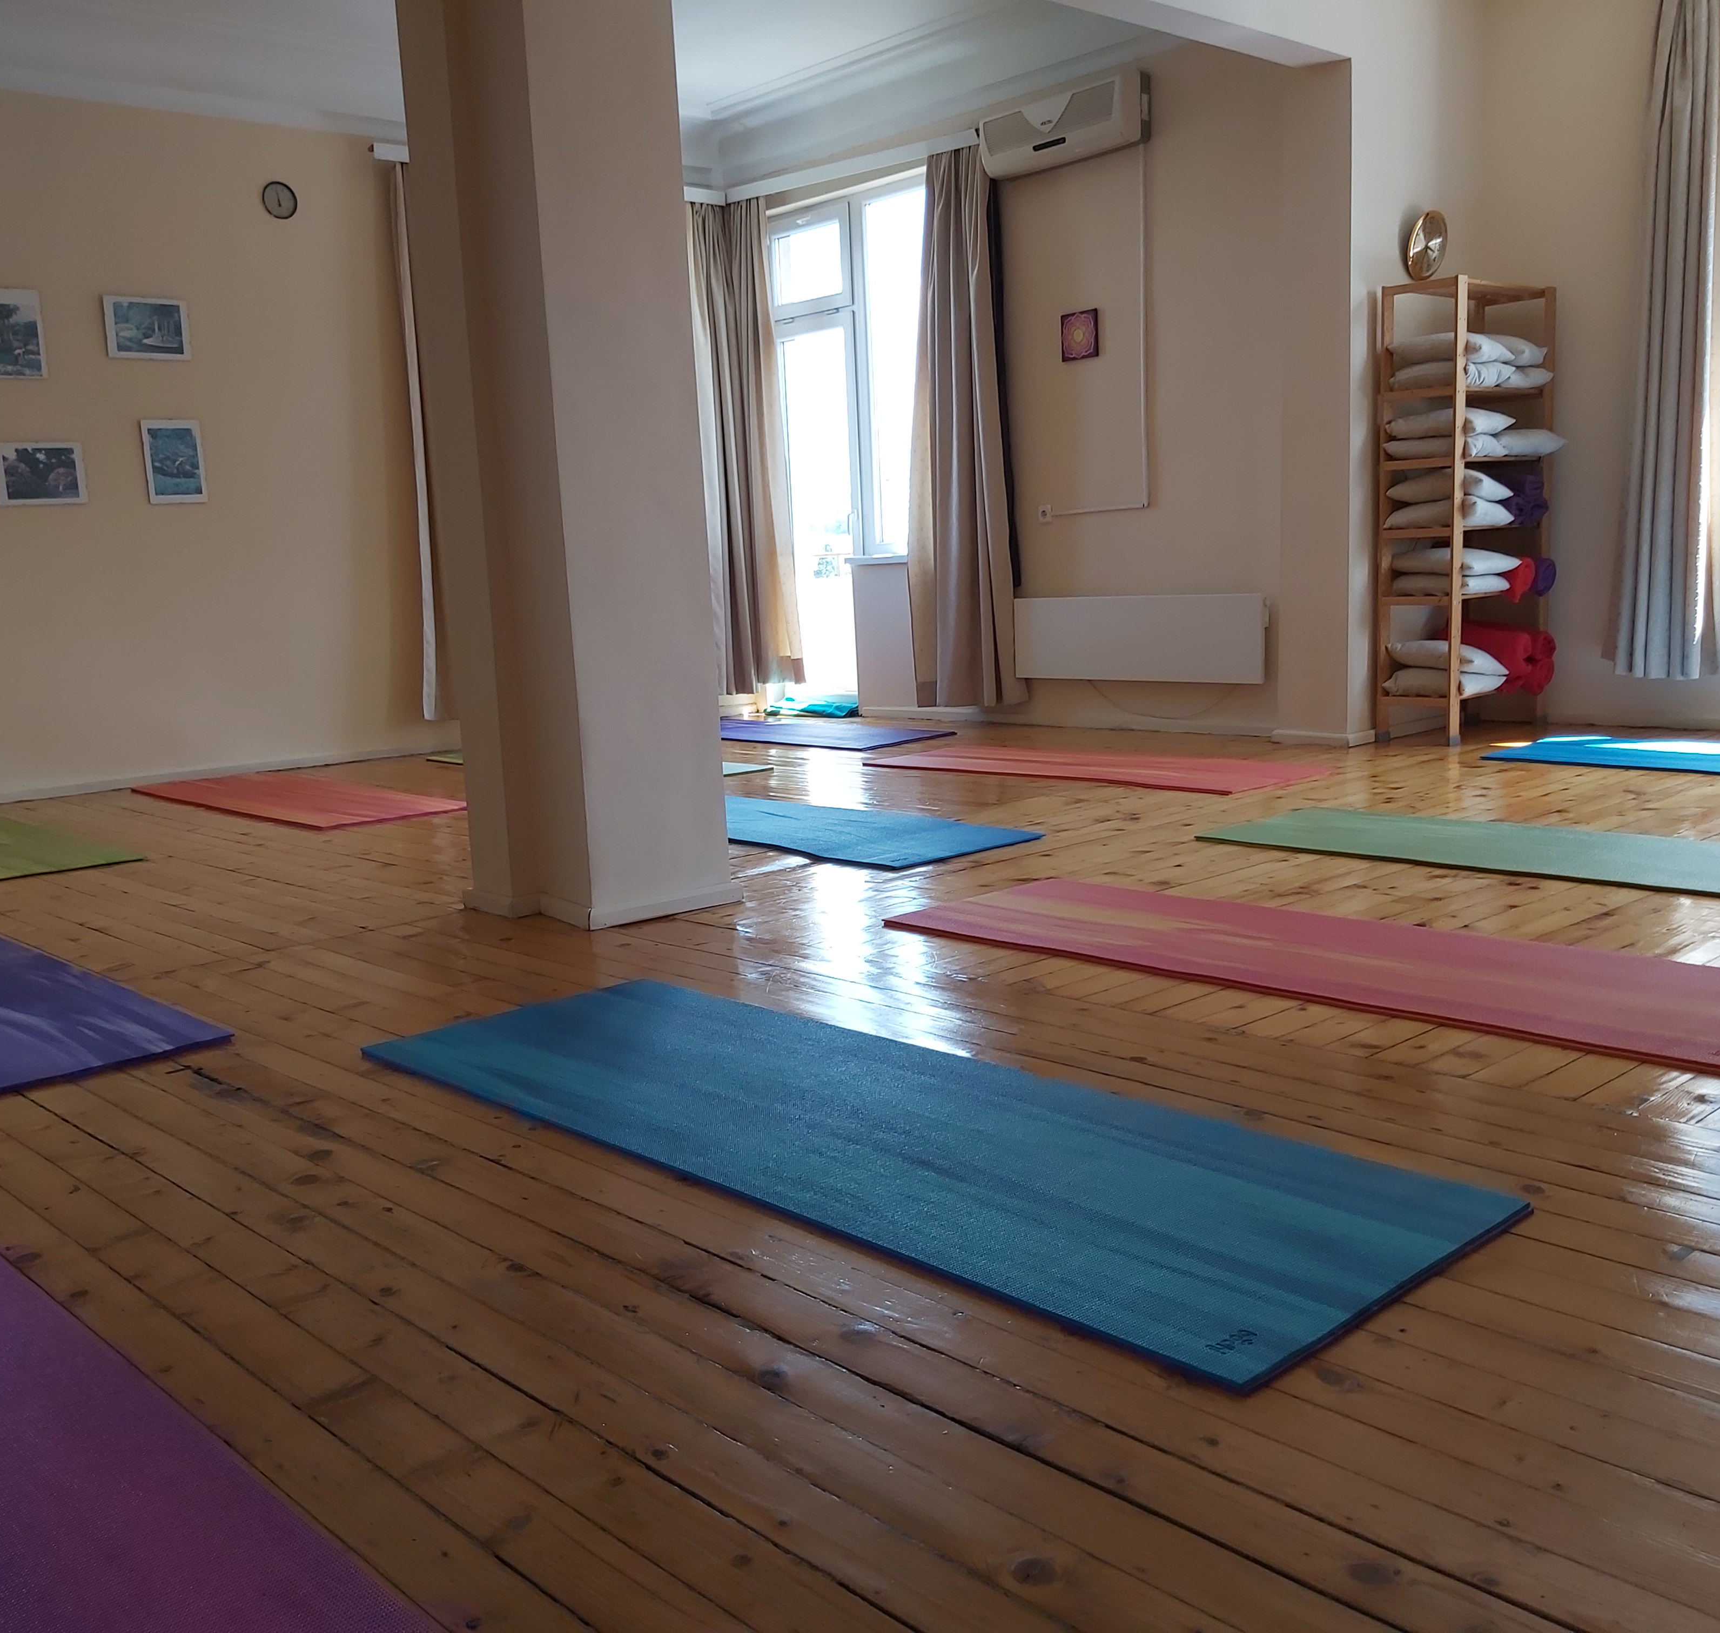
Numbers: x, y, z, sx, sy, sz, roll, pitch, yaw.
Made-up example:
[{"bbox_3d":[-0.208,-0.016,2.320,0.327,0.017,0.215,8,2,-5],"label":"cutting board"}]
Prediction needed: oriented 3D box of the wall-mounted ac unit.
[{"bbox_3d":[0.925,-3.110,7.436,0.190,0.275,0.865,-10,11,-39],"label":"wall-mounted ac unit"}]

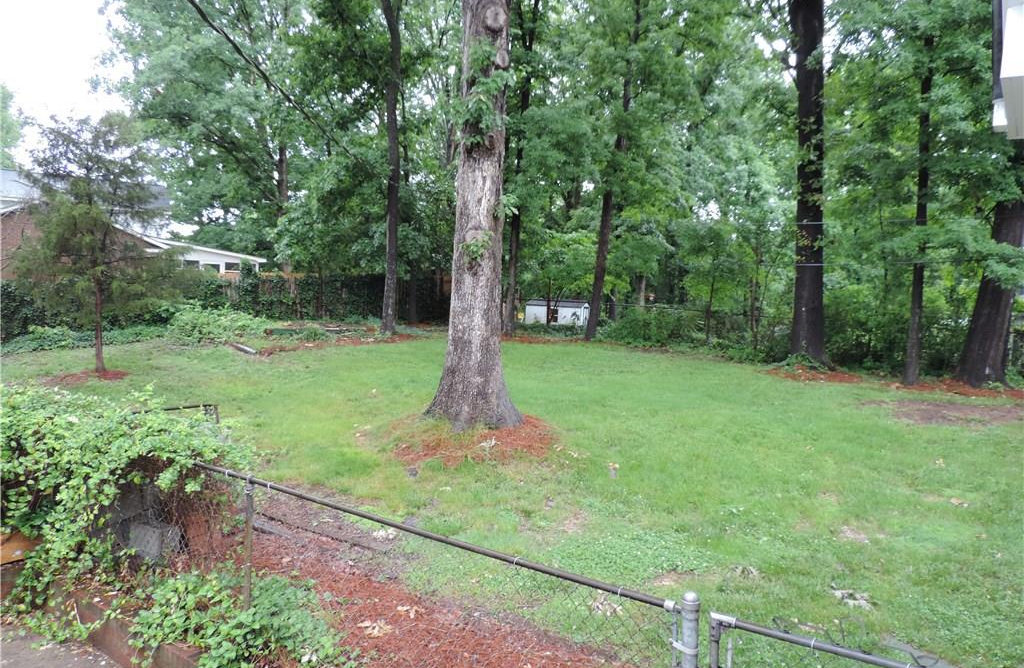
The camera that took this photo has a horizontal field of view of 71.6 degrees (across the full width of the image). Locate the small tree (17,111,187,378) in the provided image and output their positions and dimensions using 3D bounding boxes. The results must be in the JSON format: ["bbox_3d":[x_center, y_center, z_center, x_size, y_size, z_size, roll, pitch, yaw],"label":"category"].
[{"bbox_3d":[-8.481,-1.831,14.598,3.250,5.220,3.250,1,6,0],"label":"small tree"}]

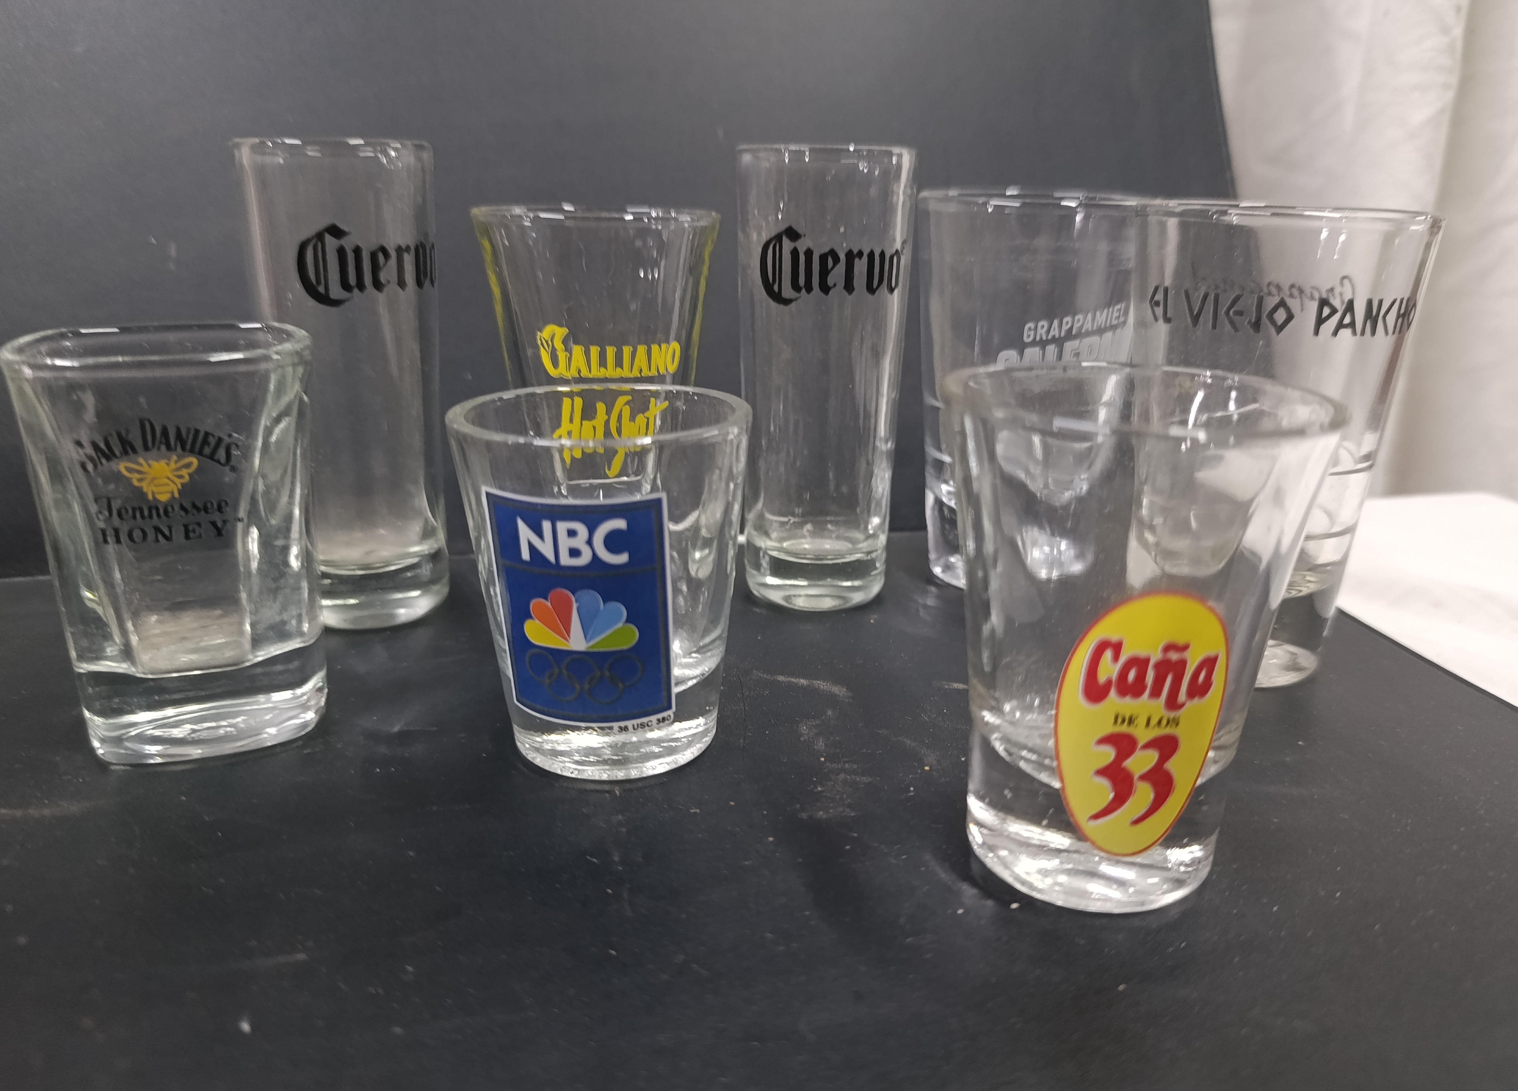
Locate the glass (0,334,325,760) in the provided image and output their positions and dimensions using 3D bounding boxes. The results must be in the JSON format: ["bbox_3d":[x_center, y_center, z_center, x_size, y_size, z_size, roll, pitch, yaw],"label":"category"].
[{"bbox_3d":[-0.103,-0.002,0.193,0.048,0.070,0.048,-5,19,-17],"label":"glass"}]

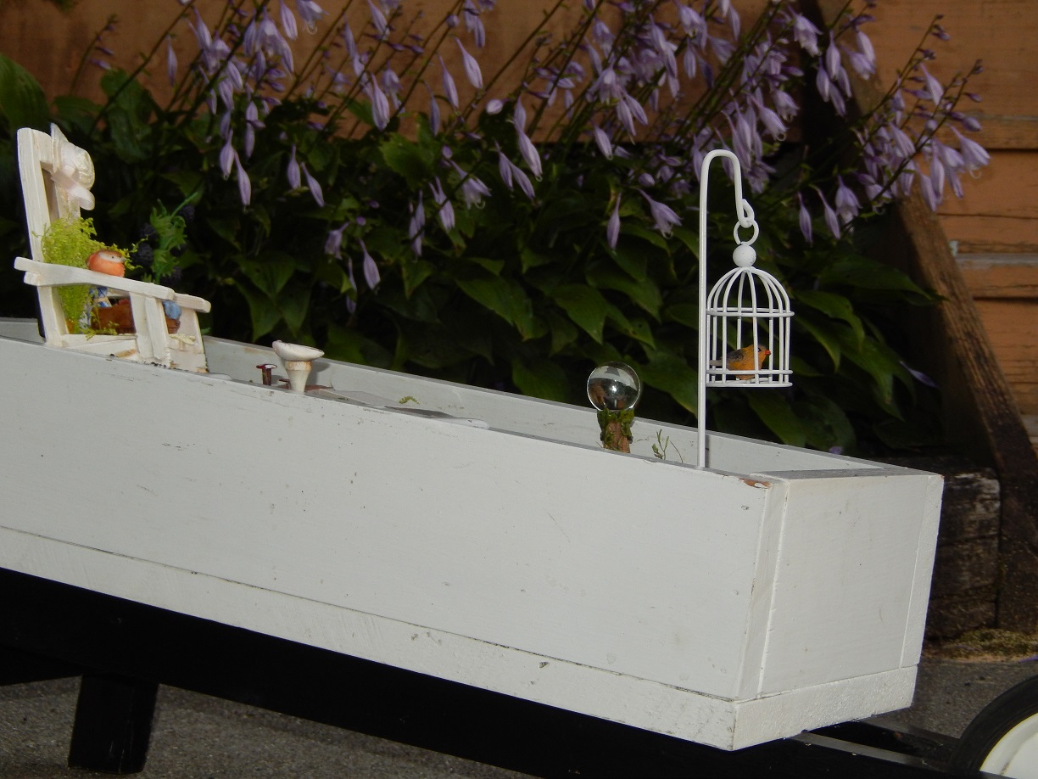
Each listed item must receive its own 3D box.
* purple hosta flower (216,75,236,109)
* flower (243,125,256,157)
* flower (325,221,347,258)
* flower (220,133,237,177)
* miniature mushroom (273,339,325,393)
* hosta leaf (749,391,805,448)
[{"bbox_3d":[-0.230,-0.233,2.000,0.013,0.028,0.013,-13,0,0],"label":"purple hosta flower"},{"bbox_3d":[-0.211,-0.195,2.000,0.010,0.027,0.010,4,0,0],"label":"flower"},{"bbox_3d":[-0.141,-0.115,1.950,0.014,0.029,0.014,18,0,0],"label":"flower"},{"bbox_3d":[-0.224,-0.180,1.960,0.012,0.035,0.012,4,0,0],"label":"flower"},{"bbox_3d":[-0.104,-0.010,1.203,0.025,0.027,0.025,0,1,0],"label":"miniature mushroom"},{"bbox_3d":[0.191,0.025,1.870,0.075,0.034,0.020,47,0,25],"label":"hosta leaf"}]

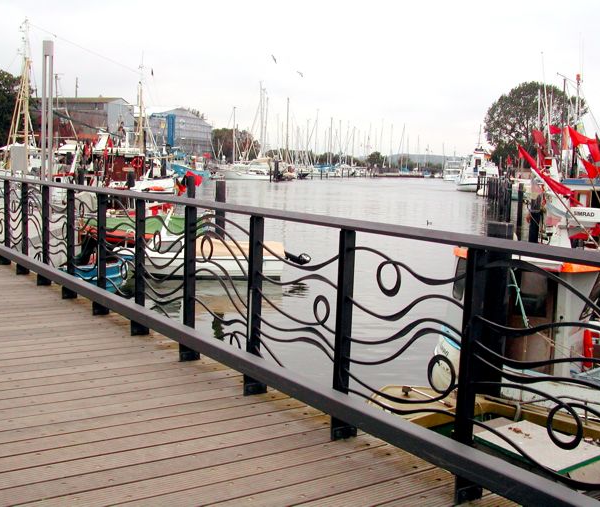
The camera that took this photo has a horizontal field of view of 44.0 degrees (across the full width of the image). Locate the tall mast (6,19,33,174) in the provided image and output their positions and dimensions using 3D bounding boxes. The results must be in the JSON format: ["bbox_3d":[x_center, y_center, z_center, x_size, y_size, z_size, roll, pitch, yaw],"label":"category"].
[{"bbox_3d":[-18.078,-10.026,48.000,1.600,10.300,1.600,-1,7,-24],"label":"tall mast"}]

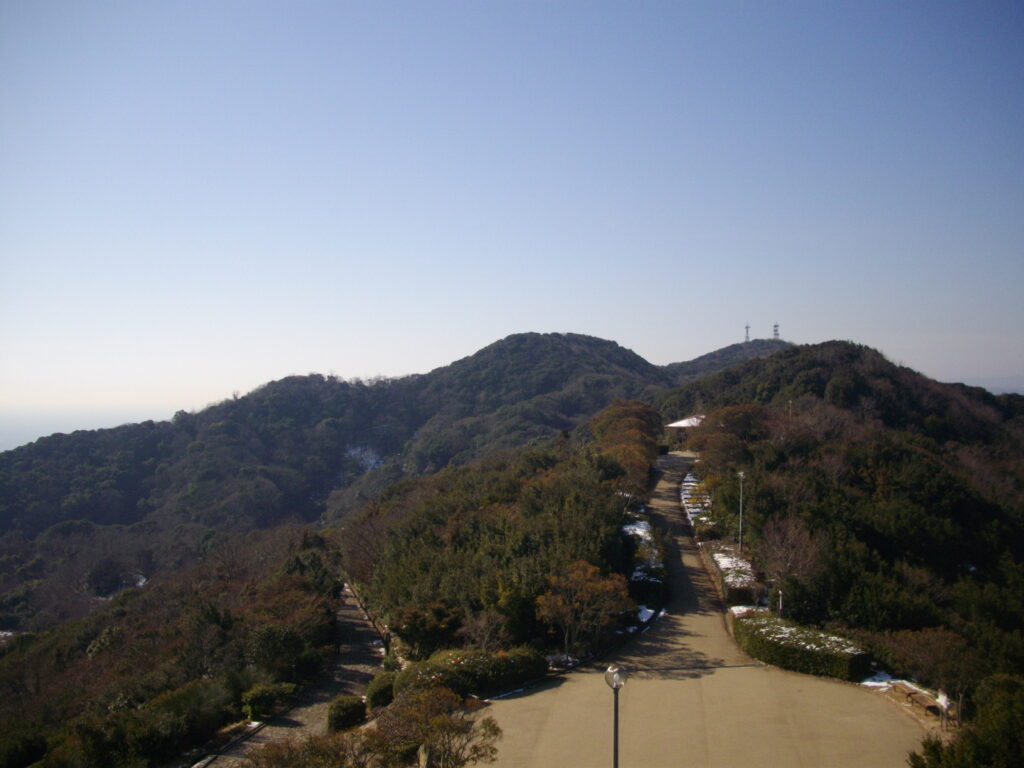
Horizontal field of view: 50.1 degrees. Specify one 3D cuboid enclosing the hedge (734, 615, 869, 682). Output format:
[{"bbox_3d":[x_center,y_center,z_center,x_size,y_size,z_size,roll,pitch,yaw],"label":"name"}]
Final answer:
[{"bbox_3d":[11.850,10.866,45.007,2.500,1.050,6.500,0,-1,-29],"label":"hedge"}]

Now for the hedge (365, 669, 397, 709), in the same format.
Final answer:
[{"bbox_3d":[-4.620,10.786,38.658,1.150,1.100,1.150,0,0,0],"label":"hedge"}]

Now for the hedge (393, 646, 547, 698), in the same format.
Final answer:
[{"bbox_3d":[-1.500,10.830,40.908,5.700,1.050,2.500,0,-1,-42],"label":"hedge"}]

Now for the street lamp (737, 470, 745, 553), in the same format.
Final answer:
[{"bbox_3d":[14.018,8.081,66.932,0.420,5.400,0.420,0,-1,30],"label":"street lamp"}]

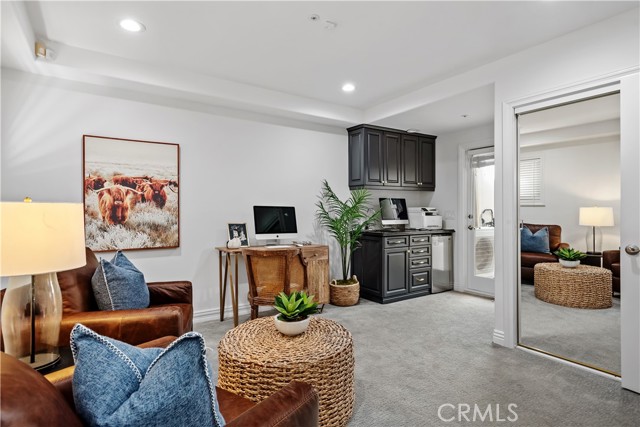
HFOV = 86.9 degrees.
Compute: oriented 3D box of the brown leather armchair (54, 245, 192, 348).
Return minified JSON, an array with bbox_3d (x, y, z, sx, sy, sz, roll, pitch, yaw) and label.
[{"bbox_3d":[-1.430,0.715,2.340,0.950,0.930,0.900,0,0,-16],"label":"brown leather armchair"}]

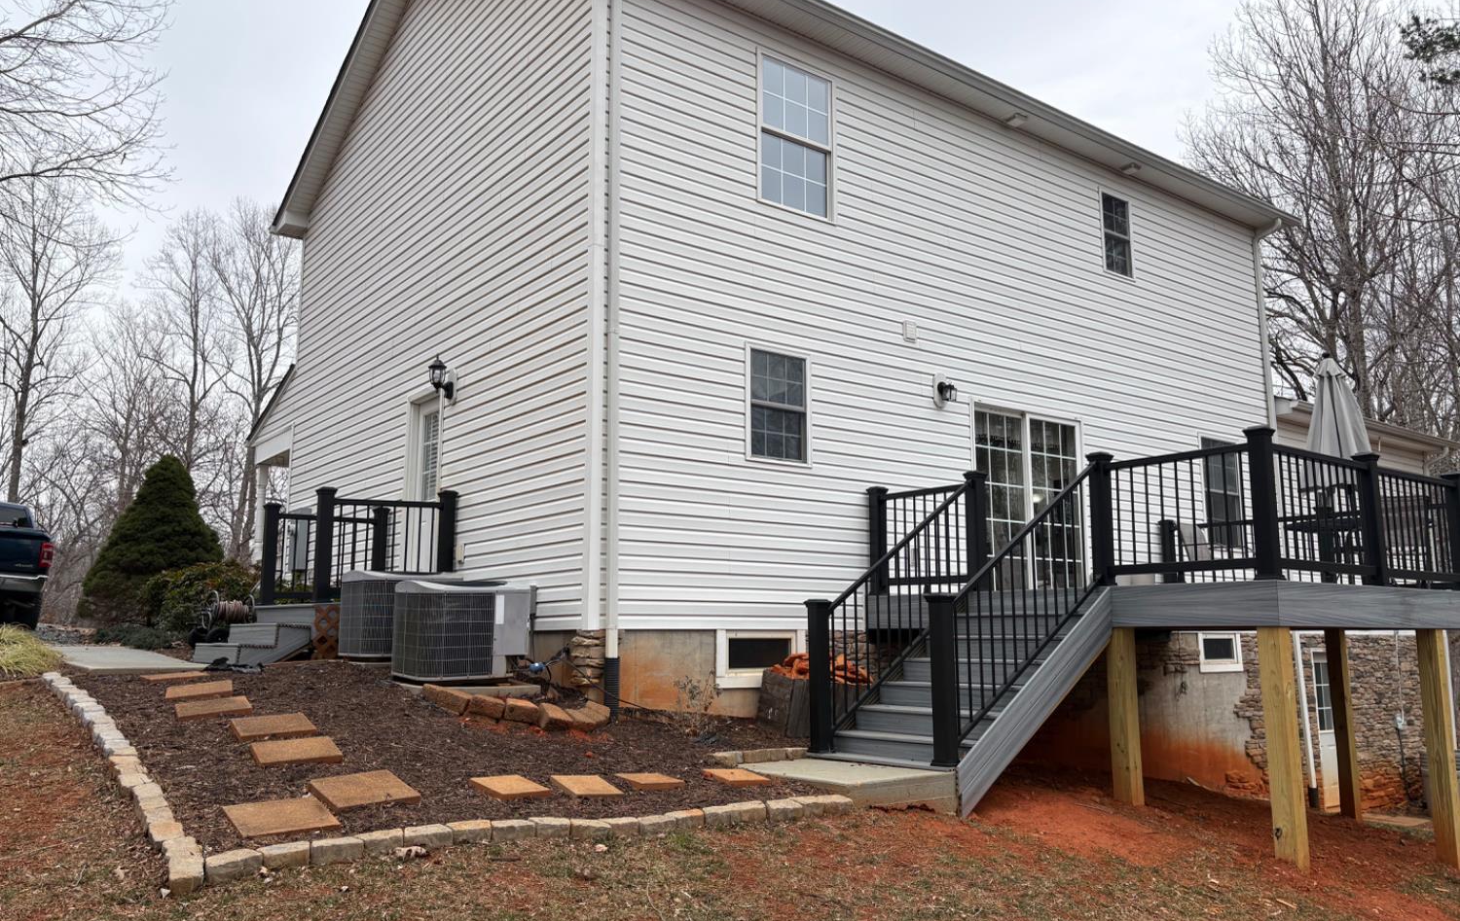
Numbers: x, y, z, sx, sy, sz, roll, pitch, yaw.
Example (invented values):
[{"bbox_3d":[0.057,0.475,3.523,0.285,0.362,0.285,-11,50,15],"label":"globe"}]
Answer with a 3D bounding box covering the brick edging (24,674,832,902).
[{"bbox_3d":[-1.967,1.695,6.766,3.580,0.730,4.650,7,-11,-37],"label":"brick edging"}]

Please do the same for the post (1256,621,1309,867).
[{"bbox_3d":[3.502,1.794,6.939,0.140,1.475,0.140,7,-11,-37],"label":"post"}]

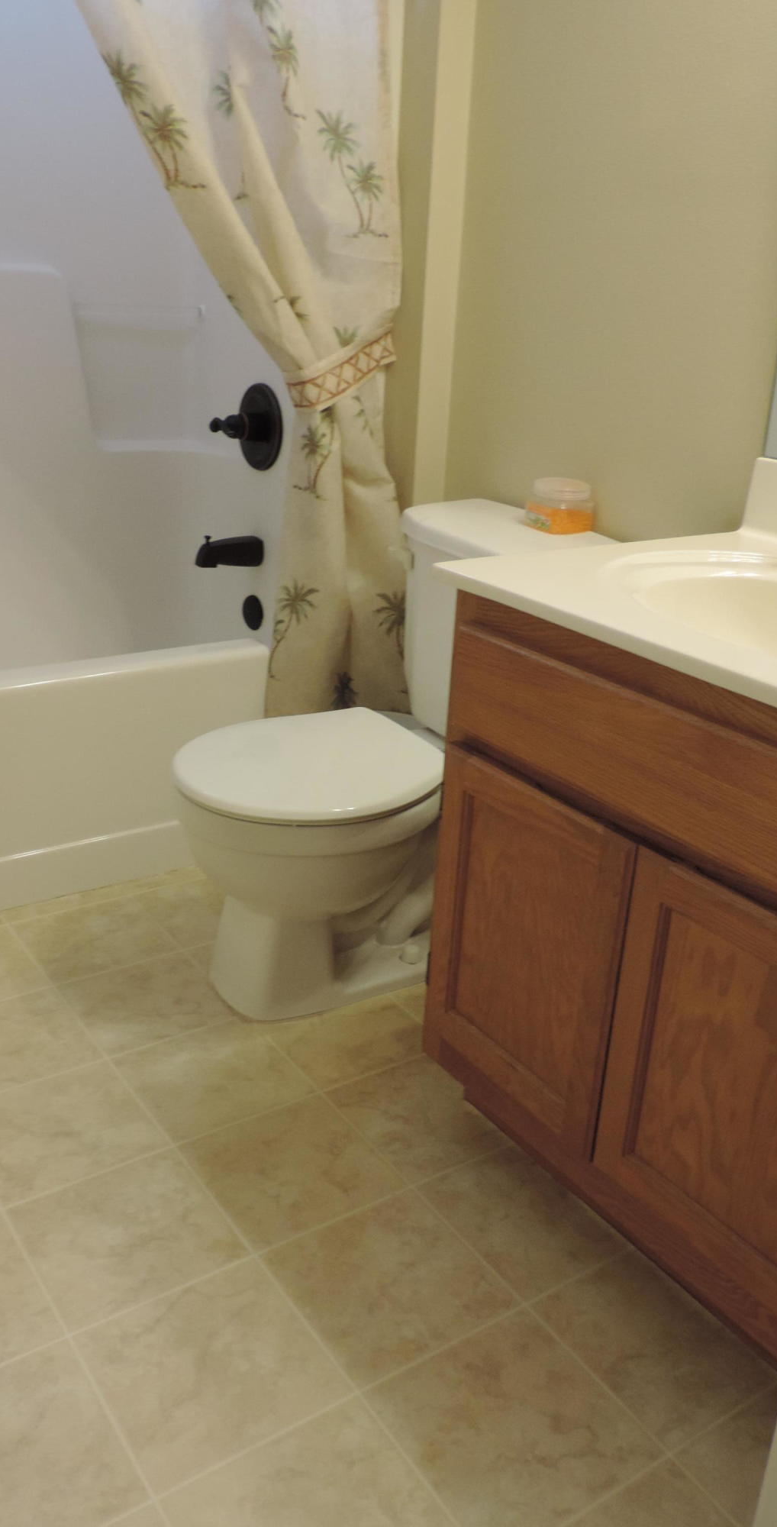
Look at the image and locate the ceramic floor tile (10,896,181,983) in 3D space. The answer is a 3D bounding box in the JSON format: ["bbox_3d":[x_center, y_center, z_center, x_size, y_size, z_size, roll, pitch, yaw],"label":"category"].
[{"bbox_3d":[-0.512,0.308,2.152,0.221,0.010,0.221,-12,26,-32],"label":"ceramic floor tile"}]

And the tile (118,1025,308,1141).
[{"bbox_3d":[-0.260,0.461,1.814,0.223,0.009,0.223,-12,26,-32],"label":"tile"}]

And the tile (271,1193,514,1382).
[{"bbox_3d":[-0.001,0.612,1.457,0.221,0.010,0.221,-12,26,-32],"label":"tile"}]

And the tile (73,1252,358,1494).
[{"bbox_3d":[-0.193,0.654,1.339,0.223,0.009,0.223,-12,26,-32],"label":"tile"}]

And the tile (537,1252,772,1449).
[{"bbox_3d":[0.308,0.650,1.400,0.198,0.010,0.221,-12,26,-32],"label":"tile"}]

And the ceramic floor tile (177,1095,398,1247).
[{"bbox_3d":[-0.128,0.536,1.631,0.221,0.010,0.221,-12,26,-32],"label":"ceramic floor tile"}]

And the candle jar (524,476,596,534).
[{"bbox_3d":[0.277,-0.413,1.984,0.088,0.070,0.088,-12,26,-32],"label":"candle jar"}]

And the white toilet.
[{"bbox_3d":[-0.012,-0.006,2.014,0.684,0.731,0.430,-12,26,-32],"label":"white toilet"}]

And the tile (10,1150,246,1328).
[{"bbox_3d":[-0.319,0.575,1.508,0.221,0.010,0.221,-12,26,-32],"label":"tile"}]

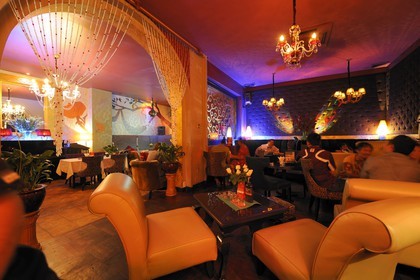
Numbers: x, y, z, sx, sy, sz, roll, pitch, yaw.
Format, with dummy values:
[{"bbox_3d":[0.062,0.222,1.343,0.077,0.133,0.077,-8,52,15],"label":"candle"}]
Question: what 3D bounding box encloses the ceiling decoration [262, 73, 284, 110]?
[{"bbox_3d":[2.184,-1.653,5.600,0.700,1.270,0.700,0,1,29],"label":"ceiling decoration"}]

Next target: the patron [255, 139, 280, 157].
[{"bbox_3d":[1.866,0.588,5.300,0.620,1.200,0.720,0,0,16],"label":"patron"}]

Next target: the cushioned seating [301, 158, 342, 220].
[{"bbox_3d":[1.840,0.759,2.578,0.570,0.900,0.520,0,0,16],"label":"cushioned seating"}]

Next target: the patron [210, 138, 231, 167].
[{"bbox_3d":[0.310,0.573,4.600,0.500,1.250,0.740,0,0,20],"label":"patron"}]

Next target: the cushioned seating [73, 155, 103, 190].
[{"bbox_3d":[-3.119,0.776,4.212,0.570,0.840,0.520,0,1,29],"label":"cushioned seating"}]

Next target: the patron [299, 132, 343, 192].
[{"bbox_3d":[1.870,0.539,2.608,0.700,1.340,0.500,0,0,2],"label":"patron"}]

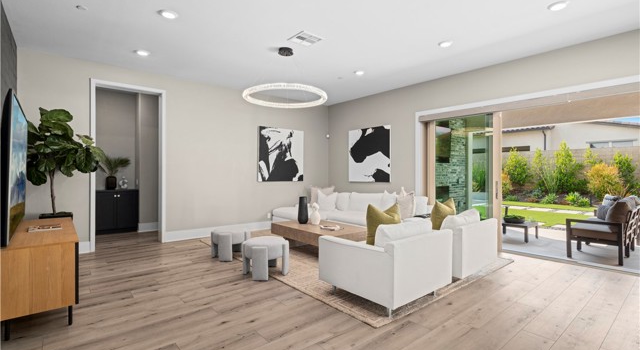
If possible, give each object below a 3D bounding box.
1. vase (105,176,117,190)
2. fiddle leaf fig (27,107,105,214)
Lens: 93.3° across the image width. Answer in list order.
[{"bbox_3d":[-4.368,0.172,6.329,0.195,0.280,0.195,0,1,-39],"label":"vase"},{"bbox_3d":[-3.458,0.163,4.070,0.934,2.125,0.973,0,1,-39],"label":"fiddle leaf fig"}]

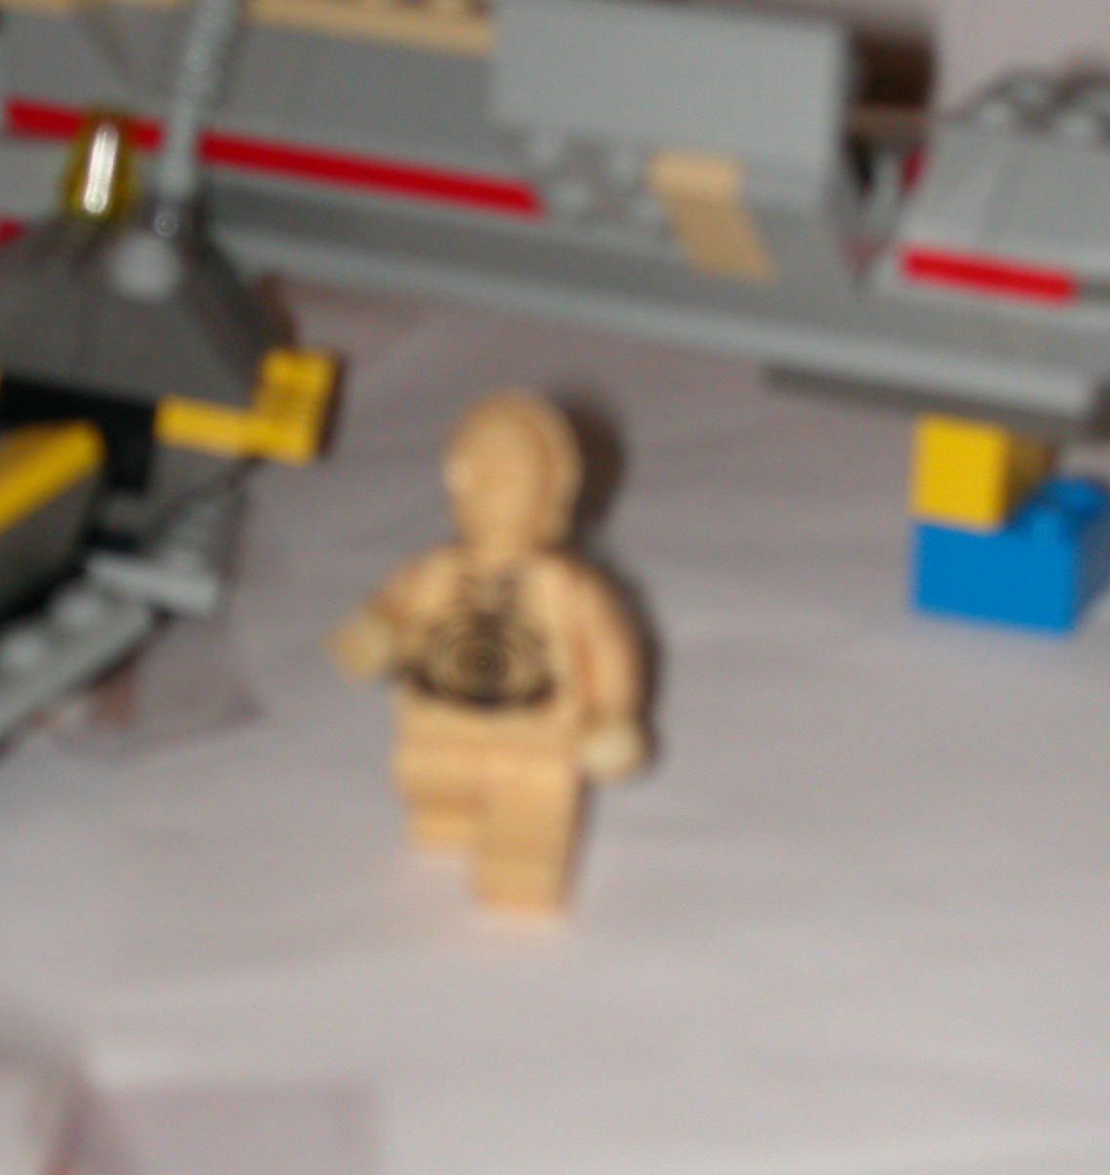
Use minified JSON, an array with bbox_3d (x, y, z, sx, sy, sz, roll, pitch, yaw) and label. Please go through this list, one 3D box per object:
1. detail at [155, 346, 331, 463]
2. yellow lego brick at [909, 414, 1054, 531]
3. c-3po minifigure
[{"bbox_3d":[-0.031,-0.018,0.348,0.016,0.006,0.019,8,18,2],"label":"detail"},{"bbox_3d":[0.042,-0.014,0.341,0.008,0.011,0.016,8,19,22],"label":"yellow lego brick"},{"bbox_3d":[-0.005,0.005,0.275,0.025,0.041,0.016,7,19,14],"label":"c-3po minifigure"}]

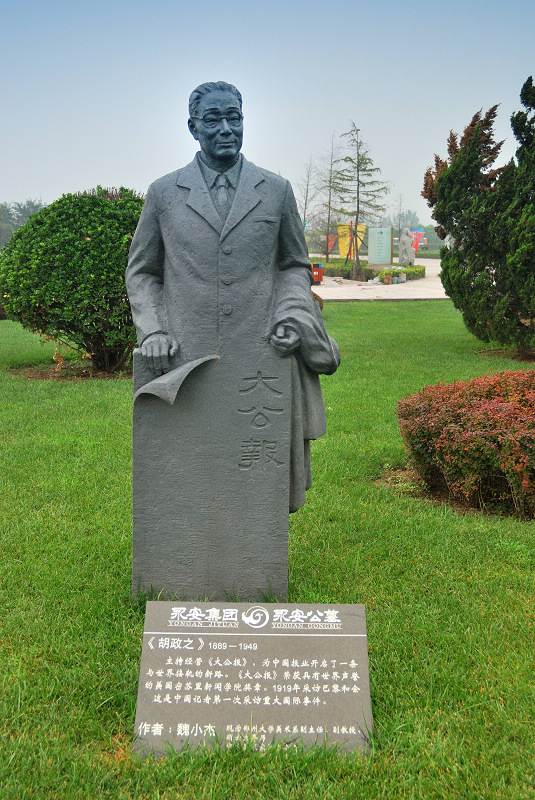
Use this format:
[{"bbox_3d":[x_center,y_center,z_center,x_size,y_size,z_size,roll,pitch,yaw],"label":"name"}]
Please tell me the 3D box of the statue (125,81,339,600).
[{"bbox_3d":[-0.147,-0.232,3.641,0.900,2.100,0.580,1,11,0],"label":"statue"}]

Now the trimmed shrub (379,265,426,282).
[{"bbox_3d":[4.574,-4.239,29.312,0.800,0.470,2.200,8,13,34],"label":"trimmed shrub"}]

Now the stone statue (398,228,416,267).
[{"bbox_3d":[5.798,-6.089,35.473,0.650,1.780,0.620,-7,13,-34],"label":"stone statue"}]

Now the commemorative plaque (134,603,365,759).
[{"bbox_3d":[-0.041,0.865,2.688,0.700,0.466,0.060,1,-32,0],"label":"commemorative plaque"}]

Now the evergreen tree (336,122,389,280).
[{"bbox_3d":[3.206,-6.715,29.560,1.800,5.200,1.800,1,11,0],"label":"evergreen tree"}]

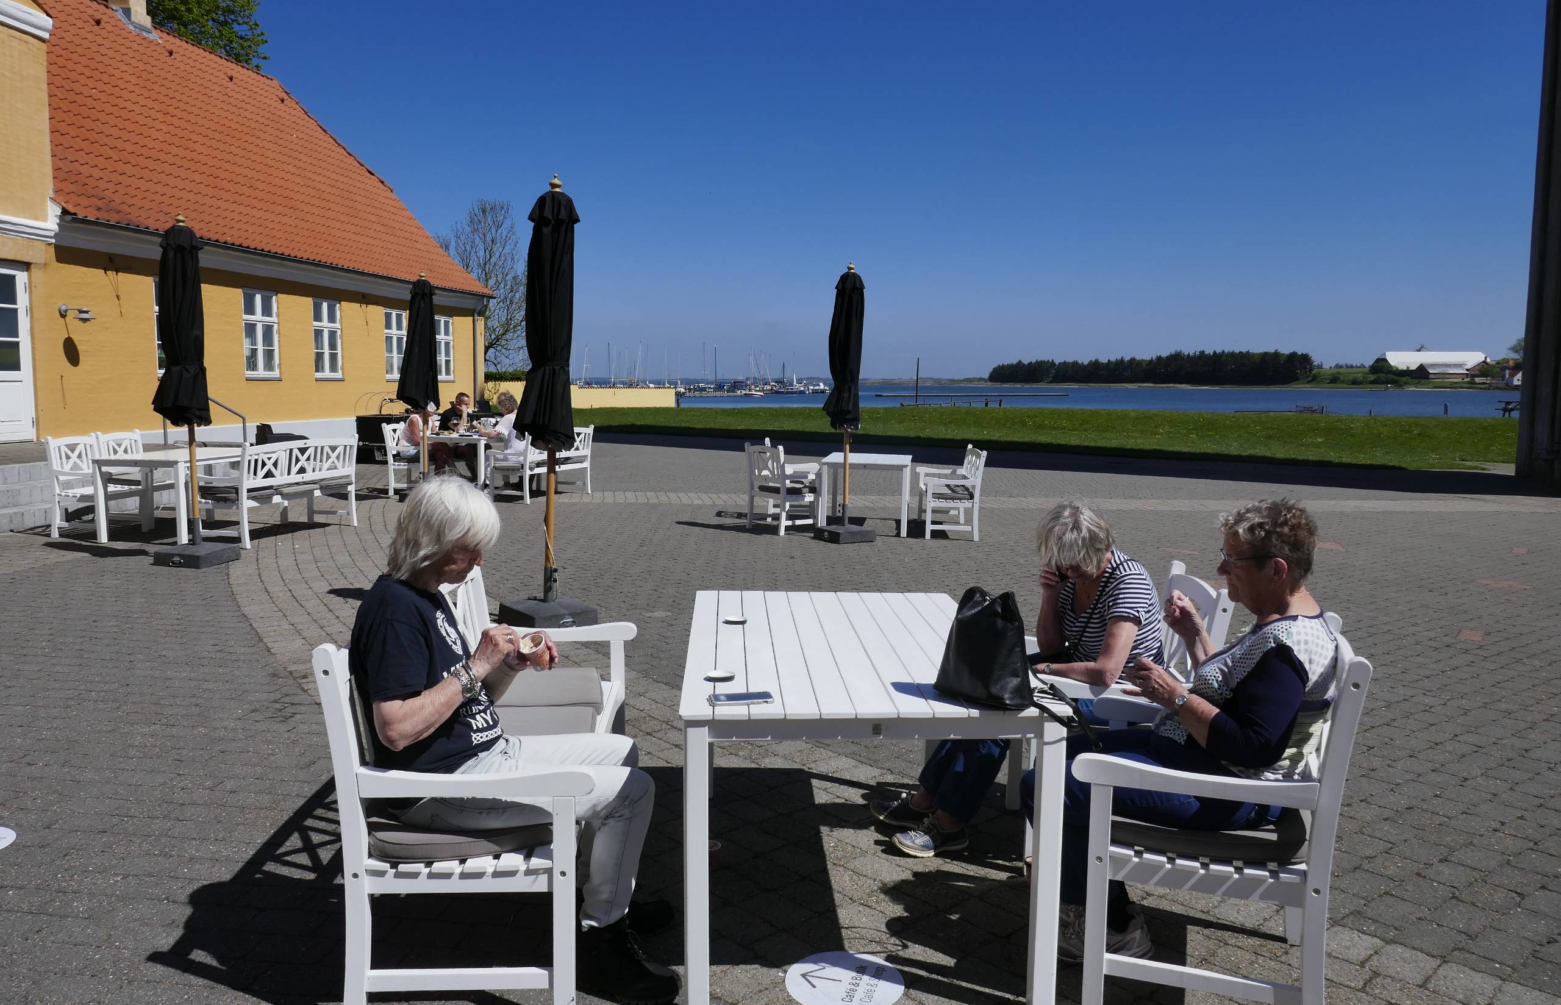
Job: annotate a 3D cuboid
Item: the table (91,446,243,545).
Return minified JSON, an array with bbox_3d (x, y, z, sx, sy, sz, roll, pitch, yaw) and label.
[{"bbox_3d":[-5.697,-0.087,10.426,0.800,0.740,1.640,1,6,-3],"label":"table"}]

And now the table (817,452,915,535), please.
[{"bbox_3d":[0.959,-0.106,11.805,0.900,0.745,1.410,1,7,8],"label":"table"}]

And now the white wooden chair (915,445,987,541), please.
[{"bbox_3d":[1.795,-0.149,11.588,0.630,0.905,1.440,1,6,4],"label":"white wooden chair"}]

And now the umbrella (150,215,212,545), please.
[{"bbox_3d":[-4.917,-0.981,8.924,0.470,2.680,0.470,-3,7,-29],"label":"umbrella"}]

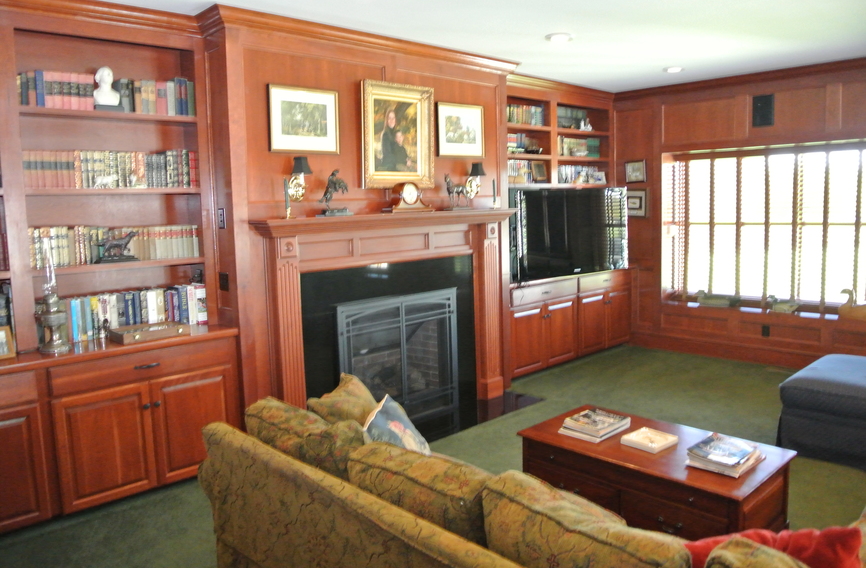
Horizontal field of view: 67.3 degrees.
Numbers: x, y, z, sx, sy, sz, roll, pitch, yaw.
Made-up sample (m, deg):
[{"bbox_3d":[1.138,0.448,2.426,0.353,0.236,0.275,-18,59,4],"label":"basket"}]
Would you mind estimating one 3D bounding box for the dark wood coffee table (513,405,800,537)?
[{"bbox_3d":[1.039,0.995,3.129,0.635,0.476,1.082,-8,10,-44],"label":"dark wood coffee table"}]

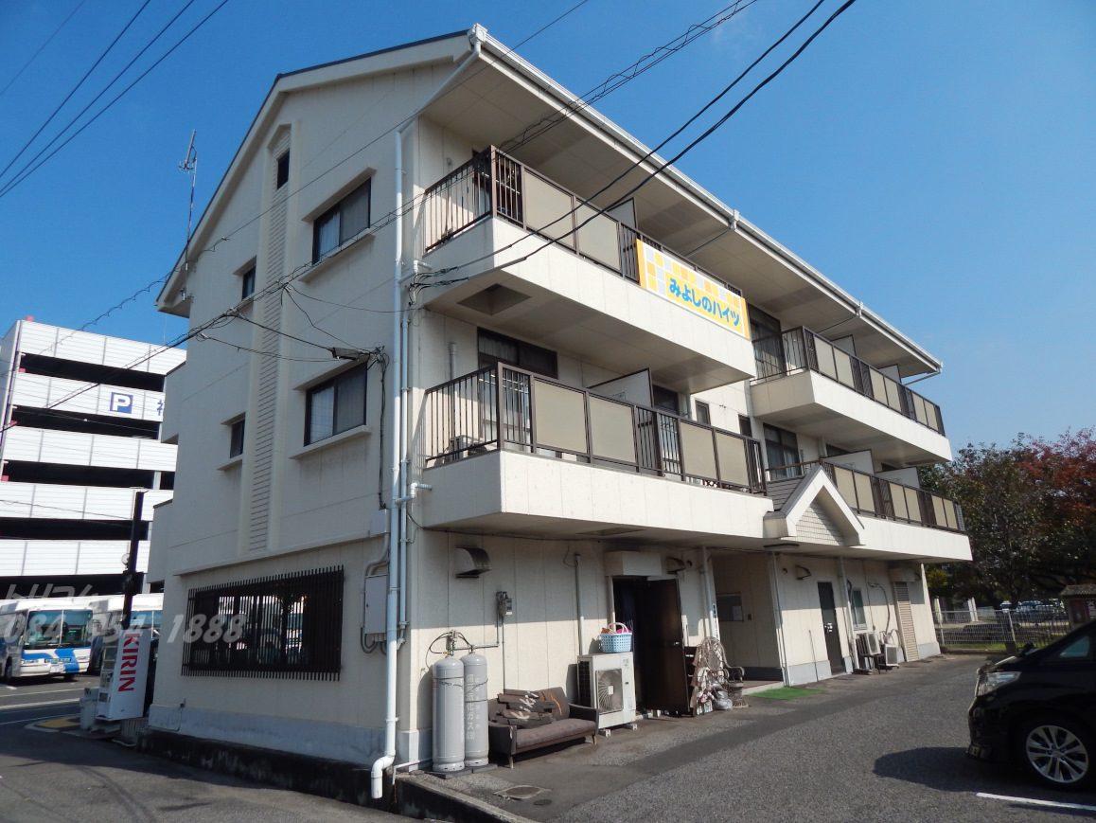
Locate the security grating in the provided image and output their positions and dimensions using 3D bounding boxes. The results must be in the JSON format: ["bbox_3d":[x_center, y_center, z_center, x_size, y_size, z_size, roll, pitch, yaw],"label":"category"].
[{"bbox_3d":[-4.625,3.401,11.463,5.186,1.480,0.110,-17,-21,41],"label":"security grating"}]

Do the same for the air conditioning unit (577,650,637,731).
[{"bbox_3d":[0.883,4.113,10.801,0.310,0.980,0.930,-17,-21,41],"label":"air conditioning unit"}]

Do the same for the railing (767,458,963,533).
[{"bbox_3d":[8.750,2.532,19.302,1.479,1.048,9.988,-17,-21,41],"label":"railing"}]

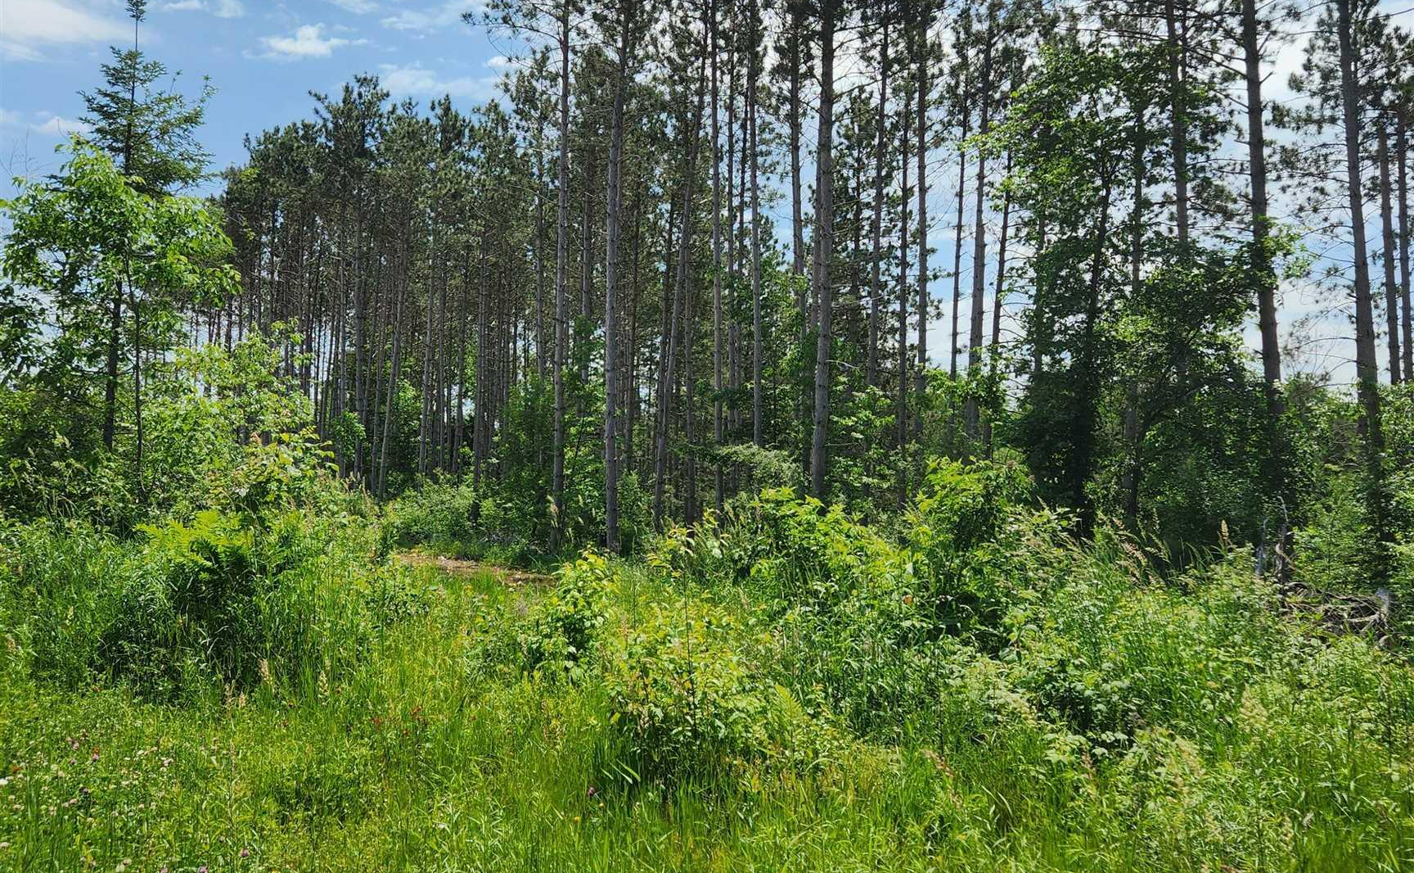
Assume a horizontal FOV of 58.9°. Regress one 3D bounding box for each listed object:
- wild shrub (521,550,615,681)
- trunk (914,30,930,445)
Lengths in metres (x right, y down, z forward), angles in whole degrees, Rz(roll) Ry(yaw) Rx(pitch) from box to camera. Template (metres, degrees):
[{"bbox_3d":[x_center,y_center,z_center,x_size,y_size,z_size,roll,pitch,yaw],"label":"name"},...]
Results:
[{"bbox_3d":[-1.125,1.480,10.124,0.780,1.110,0.750,0,-4,0],"label":"wild shrub"},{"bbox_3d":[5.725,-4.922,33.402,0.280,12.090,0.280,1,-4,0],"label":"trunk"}]

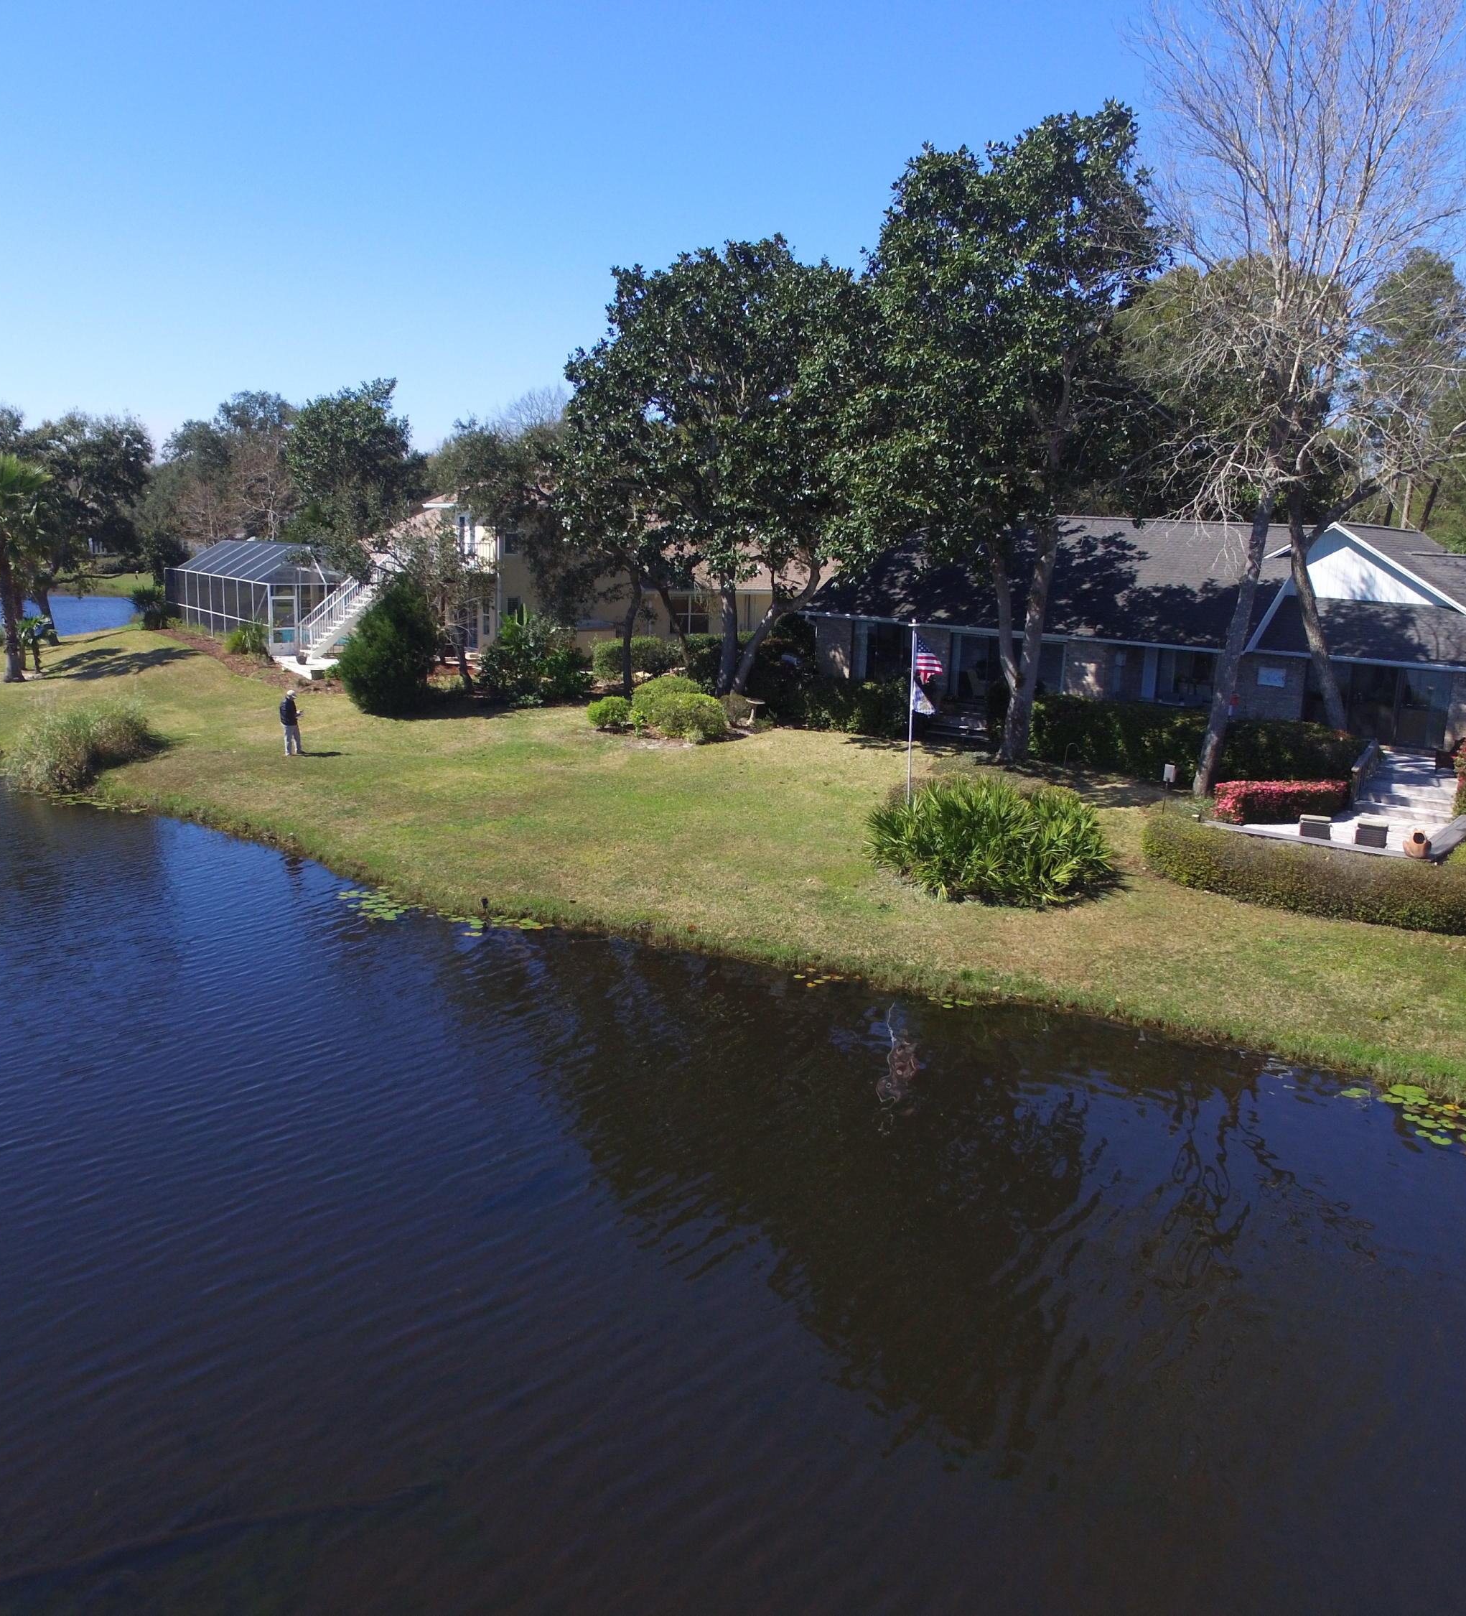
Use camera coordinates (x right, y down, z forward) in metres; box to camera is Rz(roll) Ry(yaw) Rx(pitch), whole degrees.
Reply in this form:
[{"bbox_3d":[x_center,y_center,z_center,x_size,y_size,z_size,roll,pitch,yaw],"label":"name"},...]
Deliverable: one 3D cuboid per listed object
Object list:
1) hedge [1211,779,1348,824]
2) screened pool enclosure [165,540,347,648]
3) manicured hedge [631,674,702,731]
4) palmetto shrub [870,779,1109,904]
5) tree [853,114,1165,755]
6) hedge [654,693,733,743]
[{"bbox_3d":[11.859,-0.096,27.077,2.900,0.850,1.100,1,13,-3],"label":"hedge"},{"bbox_3d":[-18.684,-8.942,51.407,5.400,3.800,12.000,-9,17,-39],"label":"screened pool enclosure"},{"bbox_3d":[-1.971,-3.129,36.538,2.150,1.600,2.100,2,13,0],"label":"manicured hedge"},{"bbox_3d":[5.137,0.488,25.106,4.600,1.950,4.300,2,13,0],"label":"palmetto shrub"},{"bbox_3d":[7.185,-8.762,31.180,7.400,15.500,7.400,2,13,0],"label":"tree"},{"bbox_3d":[-1.136,-2.622,34.801,2.150,1.400,2.100,2,13,0],"label":"hedge"}]

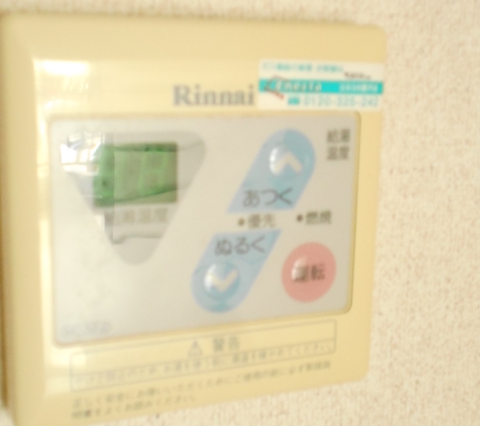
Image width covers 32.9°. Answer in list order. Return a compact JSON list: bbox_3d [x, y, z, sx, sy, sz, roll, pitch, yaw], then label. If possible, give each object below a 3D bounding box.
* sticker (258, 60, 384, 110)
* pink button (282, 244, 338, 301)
[{"bbox_3d":[0.026,-0.040,0.258,0.044,0.015,0.001,-4,13,-22],"label":"sticker"},{"bbox_3d":[0.023,0.020,0.269,0.020,0.020,0.003,-4,13,-22],"label":"pink button"}]

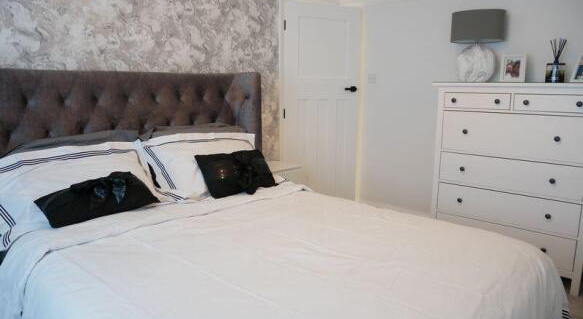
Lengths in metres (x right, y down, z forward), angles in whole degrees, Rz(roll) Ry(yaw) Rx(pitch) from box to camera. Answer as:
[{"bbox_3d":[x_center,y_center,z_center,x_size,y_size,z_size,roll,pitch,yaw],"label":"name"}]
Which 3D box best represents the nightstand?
[{"bbox_3d":[-0.137,0.371,3.401,0.350,0.610,0.390,9,13,40],"label":"nightstand"}]

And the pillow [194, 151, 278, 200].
[{"bbox_3d":[-0.336,0.089,2.603,0.490,0.295,0.130,-10,-19,-48],"label":"pillow"}]

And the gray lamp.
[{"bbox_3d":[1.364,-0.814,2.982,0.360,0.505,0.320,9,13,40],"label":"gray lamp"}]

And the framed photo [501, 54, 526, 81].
[{"bbox_3d":[1.555,-0.635,2.827,0.158,0.208,0.040,9,5,40],"label":"framed photo"}]

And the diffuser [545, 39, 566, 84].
[{"bbox_3d":[1.728,-0.640,2.632,0.115,0.290,0.110,9,13,40],"label":"diffuser"}]

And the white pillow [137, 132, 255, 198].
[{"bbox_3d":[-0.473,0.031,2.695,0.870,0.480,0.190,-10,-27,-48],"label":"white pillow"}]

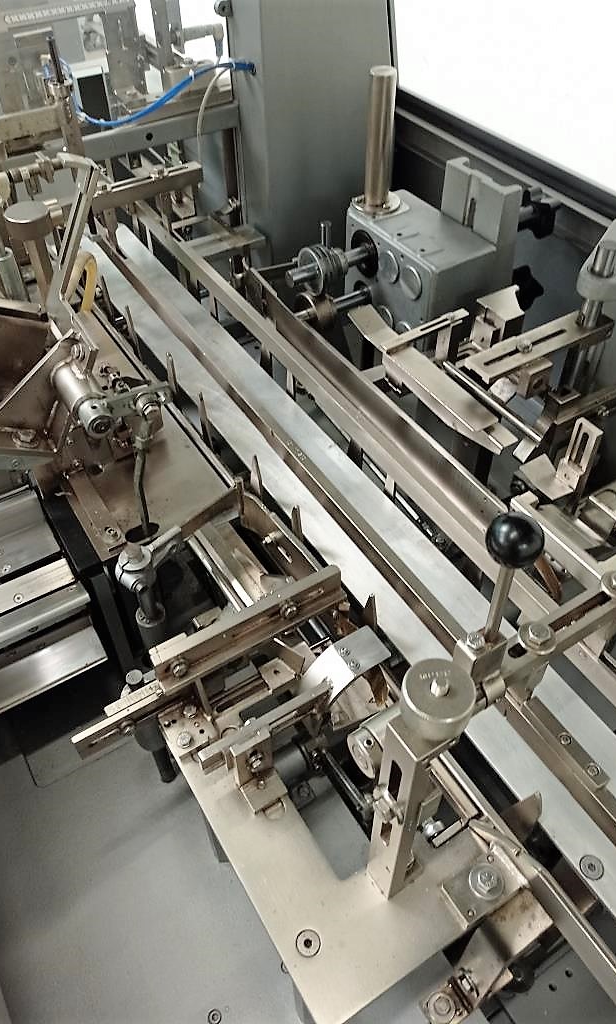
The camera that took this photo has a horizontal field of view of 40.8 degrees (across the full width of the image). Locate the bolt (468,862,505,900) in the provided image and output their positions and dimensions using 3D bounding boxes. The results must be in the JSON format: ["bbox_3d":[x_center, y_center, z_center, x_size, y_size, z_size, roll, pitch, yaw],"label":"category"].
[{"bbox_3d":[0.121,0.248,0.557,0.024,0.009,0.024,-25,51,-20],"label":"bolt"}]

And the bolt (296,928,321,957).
[{"bbox_3d":[0.000,0.285,0.545,0.016,0.005,0.016,-1,47,1],"label":"bolt"}]

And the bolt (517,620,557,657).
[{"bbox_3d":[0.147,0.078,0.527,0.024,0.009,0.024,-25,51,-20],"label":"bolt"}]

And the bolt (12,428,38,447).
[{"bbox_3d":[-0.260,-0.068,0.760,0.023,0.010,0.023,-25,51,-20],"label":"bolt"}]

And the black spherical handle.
[{"bbox_3d":[0.116,0.017,0.462,0.032,0.032,0.032,-1,47,1],"label":"black spherical handle"}]

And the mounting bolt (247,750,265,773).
[{"bbox_3d":[-0.036,0.174,0.576,0.013,0.013,0.008,-25,51,-20],"label":"mounting bolt"}]

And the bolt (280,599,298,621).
[{"bbox_3d":[-0.015,0.074,0.630,0.013,0.013,0.008,-25,51,-20],"label":"bolt"}]

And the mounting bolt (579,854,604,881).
[{"bbox_3d":[0.190,0.239,0.554,0.016,0.005,0.016,-1,47,1],"label":"mounting bolt"}]

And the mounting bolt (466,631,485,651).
[{"bbox_3d":[0.106,0.081,0.520,0.011,0.005,0.011,-25,51,-20],"label":"mounting bolt"}]

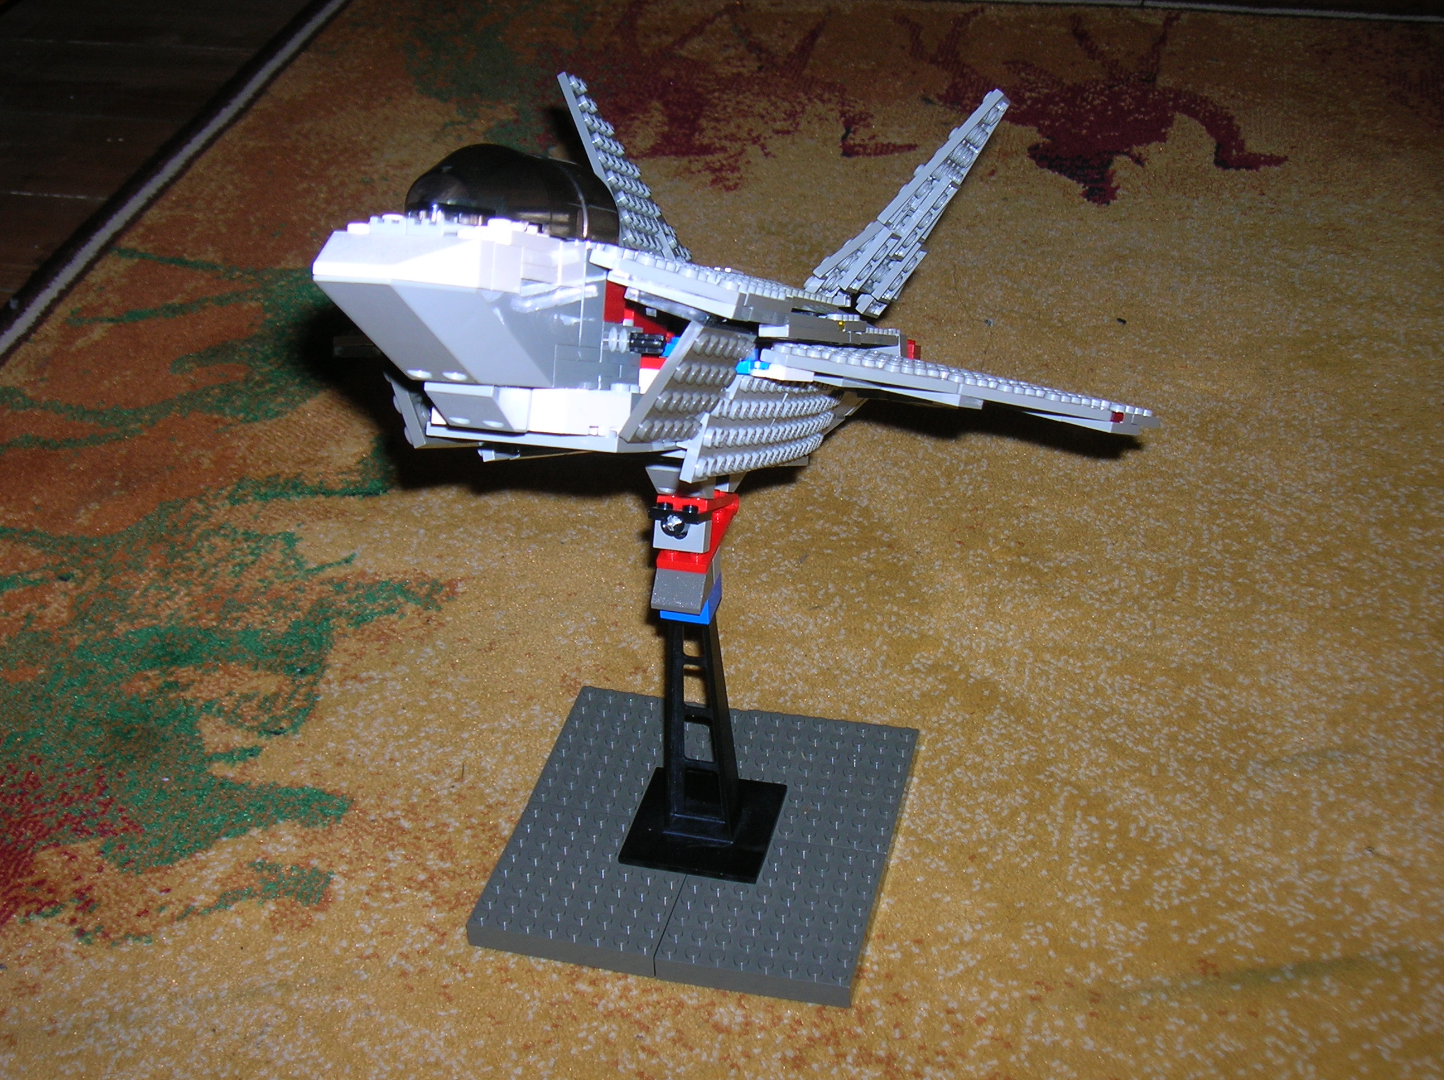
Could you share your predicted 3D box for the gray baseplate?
[{"bbox_3d":[-0.006,0.102,0.664,0.128,0.011,0.128,6,35,13],"label":"gray baseplate"}]

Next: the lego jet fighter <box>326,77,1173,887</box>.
[{"bbox_3d":[-0.016,-0.022,0.578,0.282,0.294,0.328,8,35,15],"label":"lego jet fighter"}]

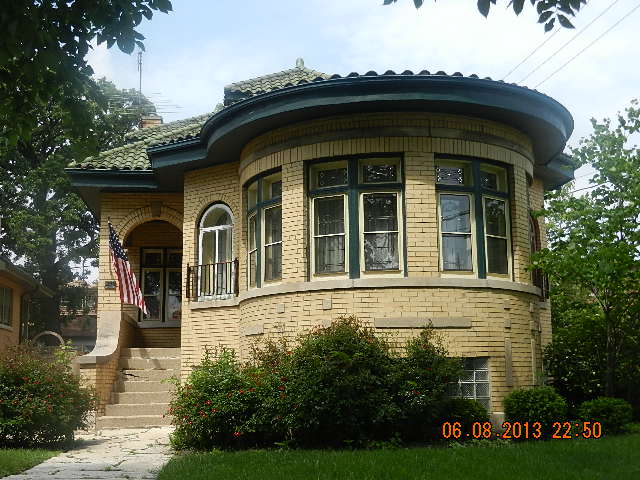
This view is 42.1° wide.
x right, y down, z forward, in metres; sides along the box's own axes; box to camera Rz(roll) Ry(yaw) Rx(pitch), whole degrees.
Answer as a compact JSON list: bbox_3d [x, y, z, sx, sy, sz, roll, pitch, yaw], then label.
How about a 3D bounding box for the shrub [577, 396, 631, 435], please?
[{"bbox_3d":[3.879,2.376,11.254,0.730,0.495,0.700,-1,-9,0],"label":"shrub"}]

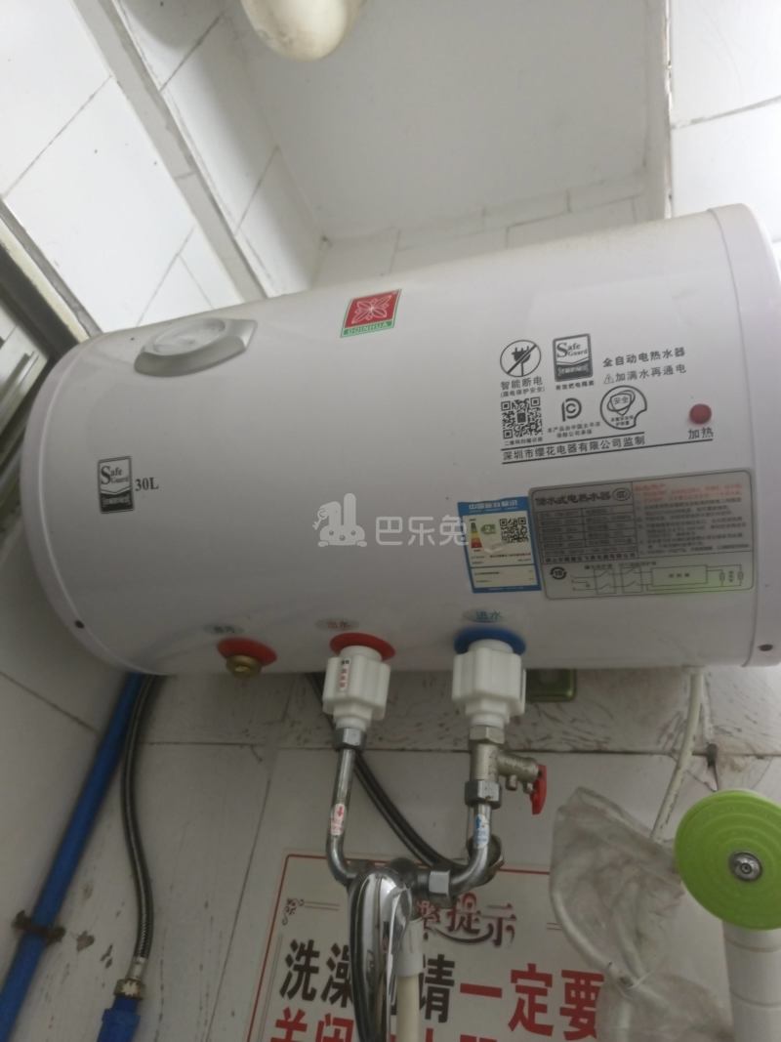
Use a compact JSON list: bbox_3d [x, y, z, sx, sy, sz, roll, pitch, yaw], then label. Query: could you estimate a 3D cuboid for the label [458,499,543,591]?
[{"bbox_3d":[0.071,0.018,0.452,0.045,0.004,0.067,-5,-69,18],"label":"label"}]

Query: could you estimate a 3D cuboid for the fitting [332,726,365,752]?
[{"bbox_3d":[-0.030,0.161,0.511,0.025,0.013,0.023,20,-39,-11],"label":"fitting"}]

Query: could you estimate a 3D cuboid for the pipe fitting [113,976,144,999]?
[{"bbox_3d":[-0.232,0.415,0.614,0.026,0.013,0.024,2,-39,11],"label":"pipe fitting"}]

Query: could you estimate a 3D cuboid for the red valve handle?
[{"bbox_3d":[0.100,0.181,0.466,0.010,0.031,0.011,15,-38,-5],"label":"red valve handle"}]

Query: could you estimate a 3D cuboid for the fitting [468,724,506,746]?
[{"bbox_3d":[0.067,0.149,0.481,0.026,0.011,0.024,22,-40,-14],"label":"fitting"}]

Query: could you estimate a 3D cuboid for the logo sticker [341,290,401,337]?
[{"bbox_3d":[-0.014,-0.158,0.523,0.041,0.050,0.003,-5,-40,19],"label":"logo sticker"}]

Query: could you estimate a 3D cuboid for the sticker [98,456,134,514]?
[{"bbox_3d":[-0.219,-0.029,0.550,0.031,0.043,0.002,-5,-2,19],"label":"sticker"}]

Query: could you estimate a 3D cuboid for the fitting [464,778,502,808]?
[{"bbox_3d":[0.062,0.180,0.456,0.025,0.013,0.023,13,-38,-3],"label":"fitting"}]

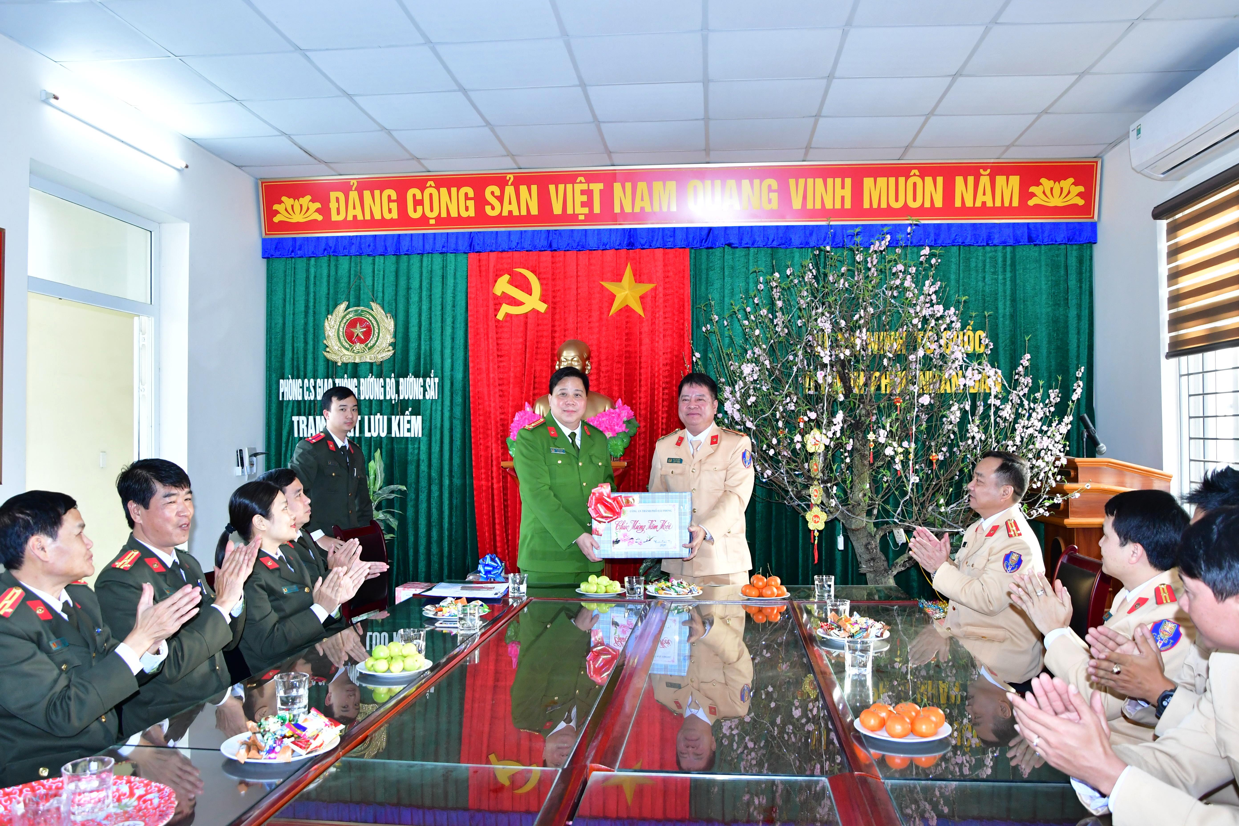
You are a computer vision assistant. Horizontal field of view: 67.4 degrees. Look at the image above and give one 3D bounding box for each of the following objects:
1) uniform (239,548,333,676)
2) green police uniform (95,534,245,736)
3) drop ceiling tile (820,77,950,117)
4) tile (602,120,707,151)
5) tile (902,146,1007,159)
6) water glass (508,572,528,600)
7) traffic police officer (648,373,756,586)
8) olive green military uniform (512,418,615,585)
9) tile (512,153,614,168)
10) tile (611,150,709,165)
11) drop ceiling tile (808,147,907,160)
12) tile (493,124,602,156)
[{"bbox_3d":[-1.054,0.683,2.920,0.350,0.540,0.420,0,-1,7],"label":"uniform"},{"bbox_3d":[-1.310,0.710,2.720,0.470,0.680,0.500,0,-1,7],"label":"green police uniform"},{"bbox_3d":[1.363,-1.635,4.790,0.595,0.018,0.570,0,-1,6],"label":"drop ceiling tile"},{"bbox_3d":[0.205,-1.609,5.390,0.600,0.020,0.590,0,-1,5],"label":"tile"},{"bbox_3d":[2.043,-1.590,5.671,0.600,0.020,0.310,0,-1,6],"label":"tile"},{"bbox_3d":[-0.406,0.692,3.721,0.073,0.092,0.073,0,-1,6],"label":"water glass"},{"bbox_3d":[0.363,0.647,4.123,0.500,1.660,0.430,0,-1,12],"label":"traffic police officer"},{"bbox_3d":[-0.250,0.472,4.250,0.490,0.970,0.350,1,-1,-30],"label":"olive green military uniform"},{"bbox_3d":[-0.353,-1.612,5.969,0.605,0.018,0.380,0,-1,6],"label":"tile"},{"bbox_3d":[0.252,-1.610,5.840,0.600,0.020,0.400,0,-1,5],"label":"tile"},{"bbox_3d":[1.442,-1.594,5.705,0.600,0.020,0.330,0,-1,6],"label":"drop ceiling tile"},{"bbox_3d":[-0.399,-1.623,5.497,0.595,0.018,0.570,0,-1,6],"label":"tile"}]

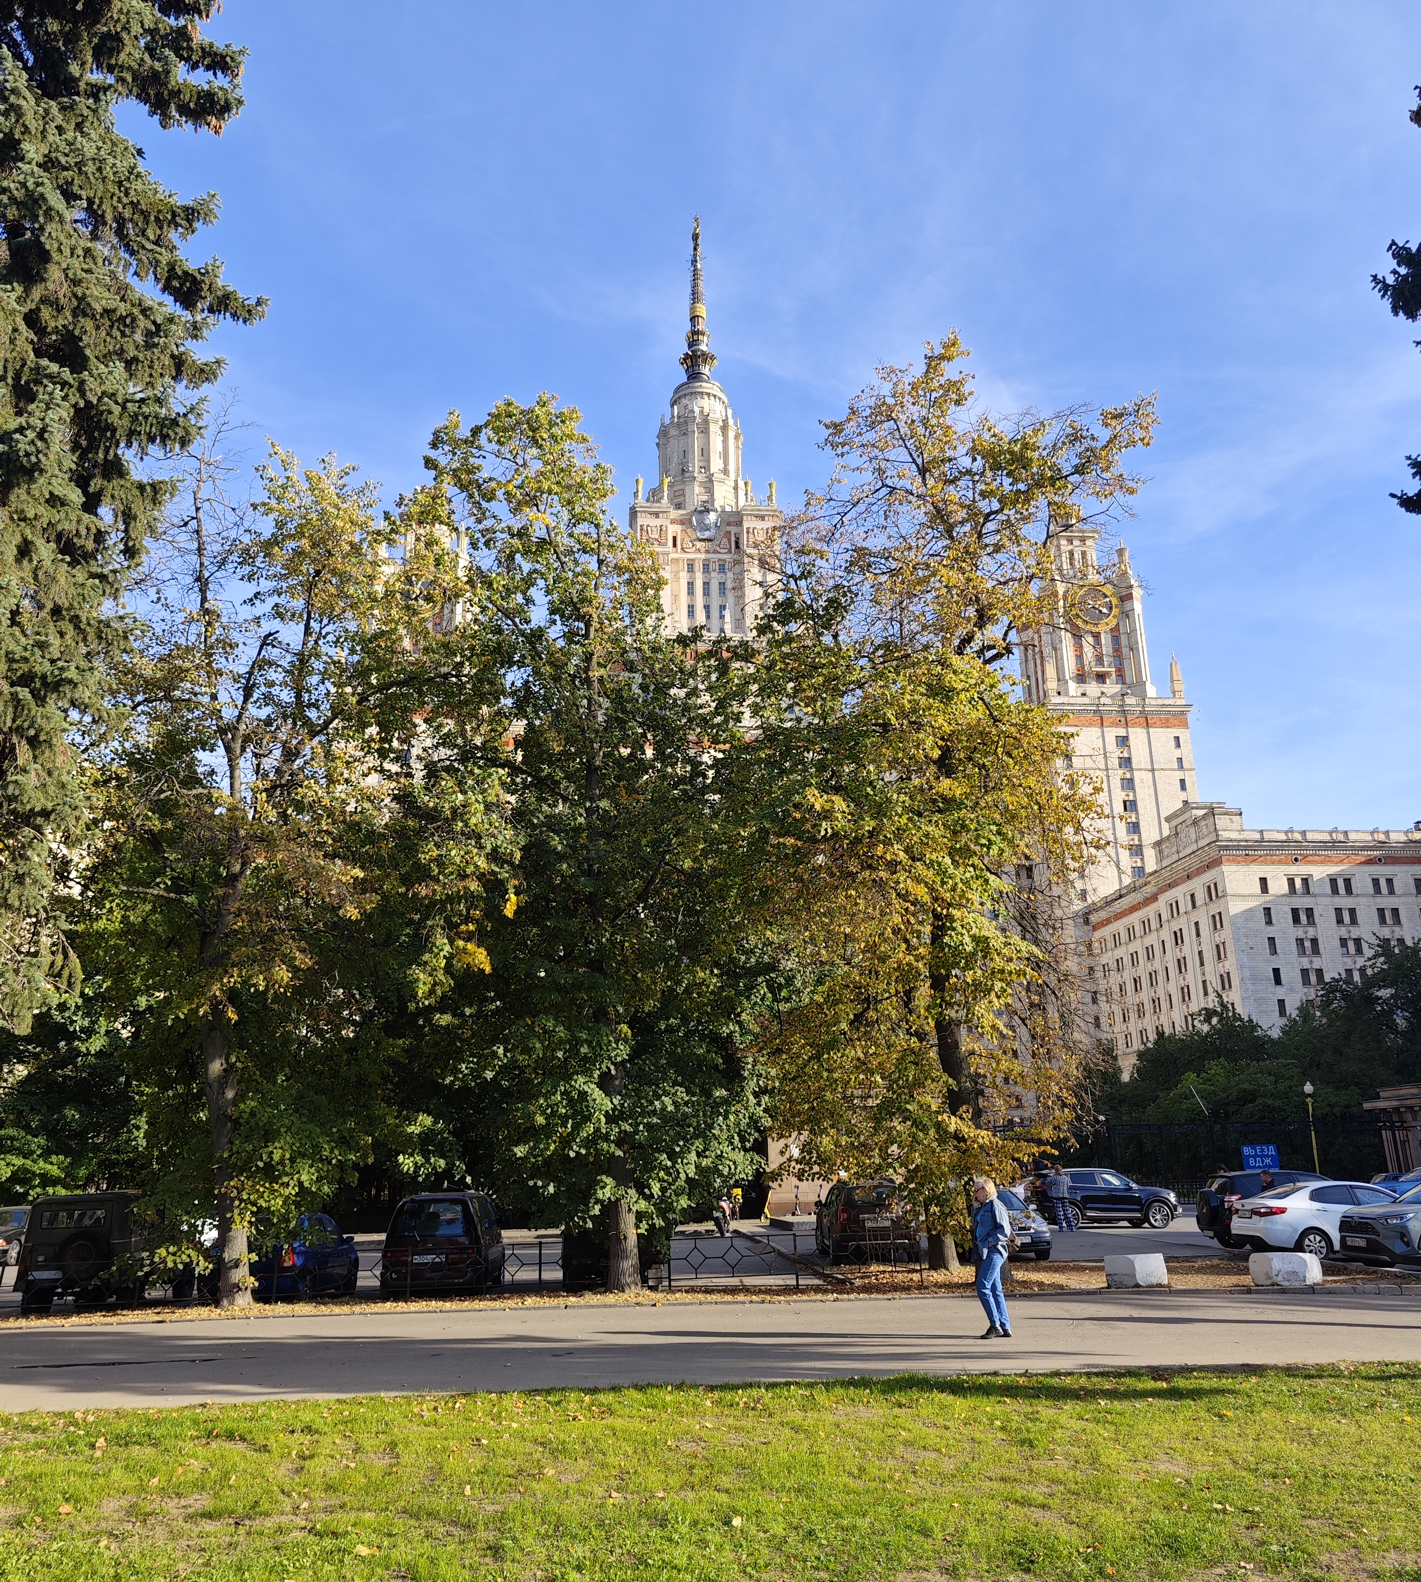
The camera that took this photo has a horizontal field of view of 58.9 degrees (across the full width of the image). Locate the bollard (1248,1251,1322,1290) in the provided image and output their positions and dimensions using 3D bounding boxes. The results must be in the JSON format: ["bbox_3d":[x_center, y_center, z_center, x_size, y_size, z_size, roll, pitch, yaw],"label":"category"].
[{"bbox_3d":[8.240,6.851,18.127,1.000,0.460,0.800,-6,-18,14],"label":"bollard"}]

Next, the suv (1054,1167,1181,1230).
[{"bbox_3d":[11.324,11.929,36.853,4.520,1.680,1.850,1,-17,-8],"label":"suv"}]

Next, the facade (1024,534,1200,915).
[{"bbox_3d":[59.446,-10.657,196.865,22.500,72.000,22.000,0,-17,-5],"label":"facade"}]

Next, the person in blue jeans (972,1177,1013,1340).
[{"bbox_3d":[3.047,5.029,13.621,0.460,1.640,0.500,1,-17,-8],"label":"person in blue jeans"}]

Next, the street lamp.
[{"bbox_3d":[25.283,14.731,52.387,0.500,5.200,0.500,-9,-19,23],"label":"street lamp"}]

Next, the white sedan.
[{"bbox_3d":[13.063,8.826,26.043,4.380,1.470,1.700,2,-17,-12],"label":"white sedan"}]

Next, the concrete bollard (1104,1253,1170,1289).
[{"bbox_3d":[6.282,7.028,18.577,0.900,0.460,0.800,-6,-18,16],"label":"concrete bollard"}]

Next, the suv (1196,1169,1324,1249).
[{"bbox_3d":[13.608,9.554,28.861,4.500,1.710,1.820,2,-17,-12],"label":"suv"}]

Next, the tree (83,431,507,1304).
[{"bbox_3d":[-6.732,0.466,20.292,6.700,14.500,6.300,5,-18,-19],"label":"tree"}]

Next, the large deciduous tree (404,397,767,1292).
[{"bbox_3d":[-1.903,0.064,21.681,6.200,15.900,6.200,0,-17,-4],"label":"large deciduous tree"}]

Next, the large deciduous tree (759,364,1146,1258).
[{"bbox_3d":[4.300,-0.580,21.855,6.900,17.000,6.400,-5,-17,11],"label":"large deciduous tree"}]

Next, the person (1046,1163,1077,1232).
[{"bbox_3d":[9.658,11.234,34.759,0.600,1.770,0.500,7,-19,-24],"label":"person"}]

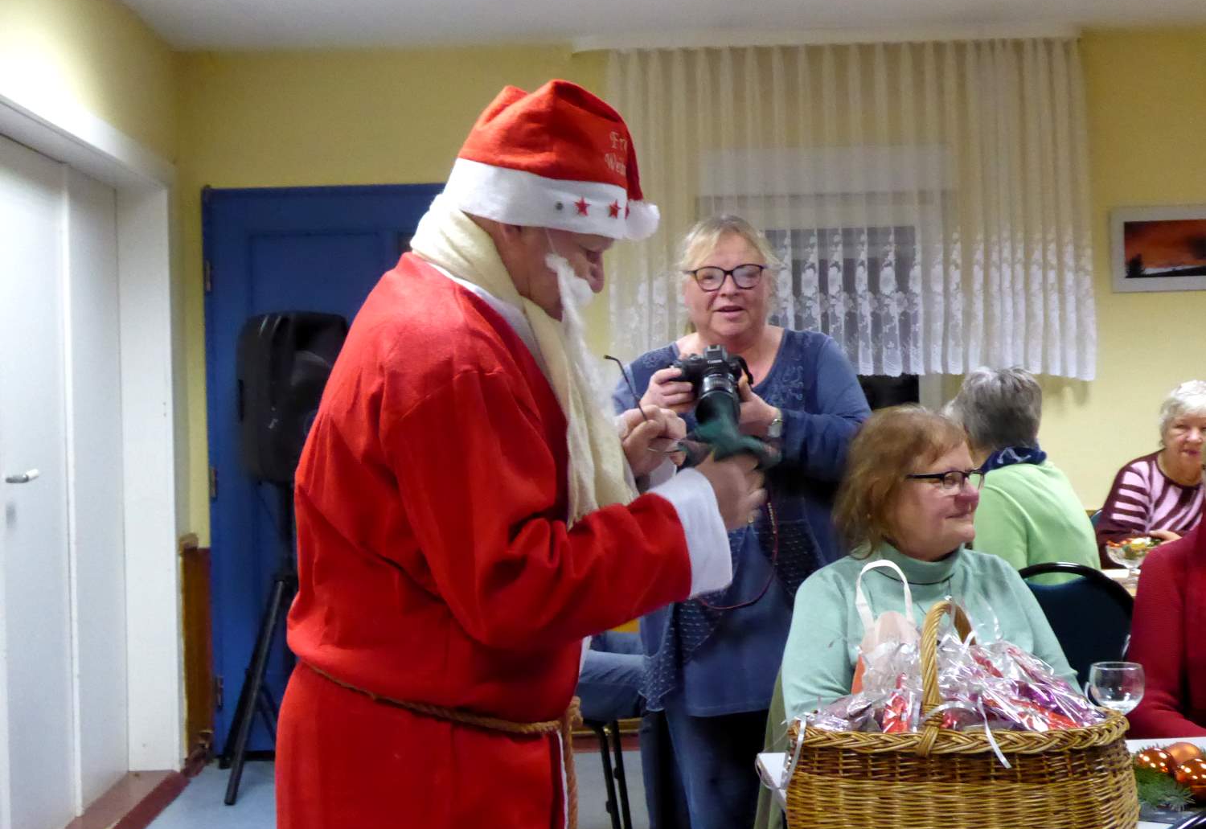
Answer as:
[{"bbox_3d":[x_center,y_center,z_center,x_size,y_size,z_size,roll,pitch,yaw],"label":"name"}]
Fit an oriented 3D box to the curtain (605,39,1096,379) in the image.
[{"bbox_3d":[0.889,-0.723,7.155,1.790,1.240,0.120,-1,0,-1],"label":"curtain"}]

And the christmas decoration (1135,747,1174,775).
[{"bbox_3d":[0.750,0.477,2.694,0.055,0.055,0.055,-1,0,-1],"label":"christmas decoration"}]

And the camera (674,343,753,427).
[{"bbox_3d":[0.183,-0.050,3.433,0.135,0.102,0.175,-1,36,2],"label":"camera"}]

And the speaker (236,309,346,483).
[{"bbox_3d":[-1.064,-0.056,6.784,0.320,0.590,0.360,-1,0,41],"label":"speaker"}]

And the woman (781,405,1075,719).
[{"bbox_3d":[0.574,0.616,3.183,0.540,1.264,0.750,-1,0,-10],"label":"woman"}]

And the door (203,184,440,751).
[{"bbox_3d":[-0.919,0.199,7.253,1.040,2.060,0.070,-1,0,-1],"label":"door"}]

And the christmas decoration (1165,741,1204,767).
[{"bbox_3d":[0.797,0.476,2.724,0.055,0.055,0.055,-1,0,-1],"label":"christmas decoration"}]

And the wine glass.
[{"bbox_3d":[0.764,0.436,2.945,0.080,0.139,0.080,-1,0,-1],"label":"wine glass"}]

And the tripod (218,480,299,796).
[{"bbox_3d":[-0.990,0.741,6.790,0.720,1.039,0.700,-1,0,-1],"label":"tripod"}]

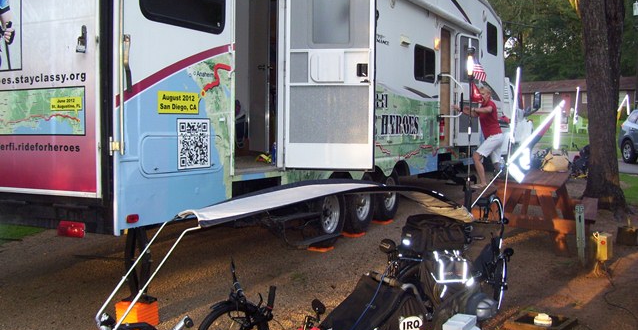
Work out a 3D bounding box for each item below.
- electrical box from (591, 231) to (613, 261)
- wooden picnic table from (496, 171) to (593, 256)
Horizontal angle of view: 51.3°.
[{"bbox_3d":[2.897,0.836,6.775,0.150,0.296,0.120,1,3,20],"label":"electrical box"},{"bbox_3d":[2.734,0.526,8.461,1.450,0.760,1.800,4,5,24],"label":"wooden picnic table"}]

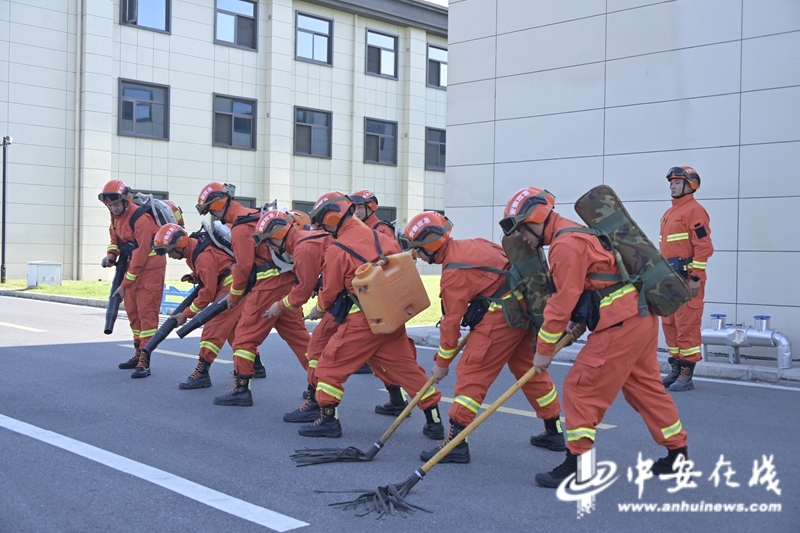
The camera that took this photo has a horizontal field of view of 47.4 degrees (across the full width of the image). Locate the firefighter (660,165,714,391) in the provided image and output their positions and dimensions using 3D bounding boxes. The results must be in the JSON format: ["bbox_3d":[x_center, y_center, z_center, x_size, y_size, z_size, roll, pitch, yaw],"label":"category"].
[{"bbox_3d":[2.361,0.083,7.520,0.340,1.830,0.500,0,1,-40],"label":"firefighter"}]

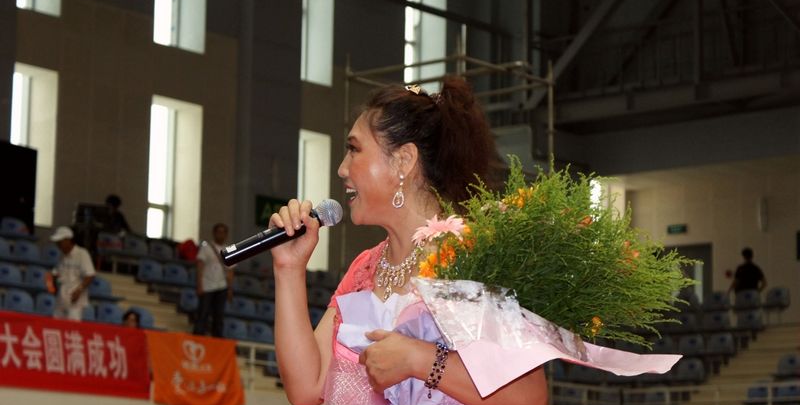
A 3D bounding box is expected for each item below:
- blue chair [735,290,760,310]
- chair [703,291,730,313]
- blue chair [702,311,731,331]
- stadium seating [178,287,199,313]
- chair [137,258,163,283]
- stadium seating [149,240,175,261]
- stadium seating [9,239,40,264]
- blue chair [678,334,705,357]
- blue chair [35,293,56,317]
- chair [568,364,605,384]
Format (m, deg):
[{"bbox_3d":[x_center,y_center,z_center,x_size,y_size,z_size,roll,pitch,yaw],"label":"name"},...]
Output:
[{"bbox_3d":[5.287,1.470,35.661,0.420,0.340,0.380,-4,-10,30],"label":"blue chair"},{"bbox_3d":[4.846,1.496,35.913,0.420,0.340,0.380,-4,-10,30],"label":"chair"},{"bbox_3d":[4.871,1.839,35.900,0.430,0.360,0.420,-5,-11,32],"label":"blue chair"},{"bbox_3d":[-2.744,1.302,31.000,0.420,0.360,0.430,-7,-13,41],"label":"stadium seating"},{"bbox_3d":[-3.177,0.895,30.181,0.400,0.340,0.440,-6,-11,38],"label":"chair"},{"bbox_3d":[-3.186,0.685,31.511,0.400,0.340,0.440,-6,-11,38],"label":"stadium seating"},{"bbox_3d":[-4.762,0.654,29.900,0.420,0.360,0.430,-7,-13,41],"label":"stadium seating"},{"bbox_3d":[4.285,2.116,34.452,0.440,0.340,0.400,-5,-10,32],"label":"blue chair"},{"bbox_3d":[-3.990,1.206,26.969,0.380,0.340,0.420,-6,-11,38],"label":"blue chair"},{"bbox_3d":[2.727,2.489,34.173,0.440,0.340,0.400,4,-9,-18],"label":"chair"}]

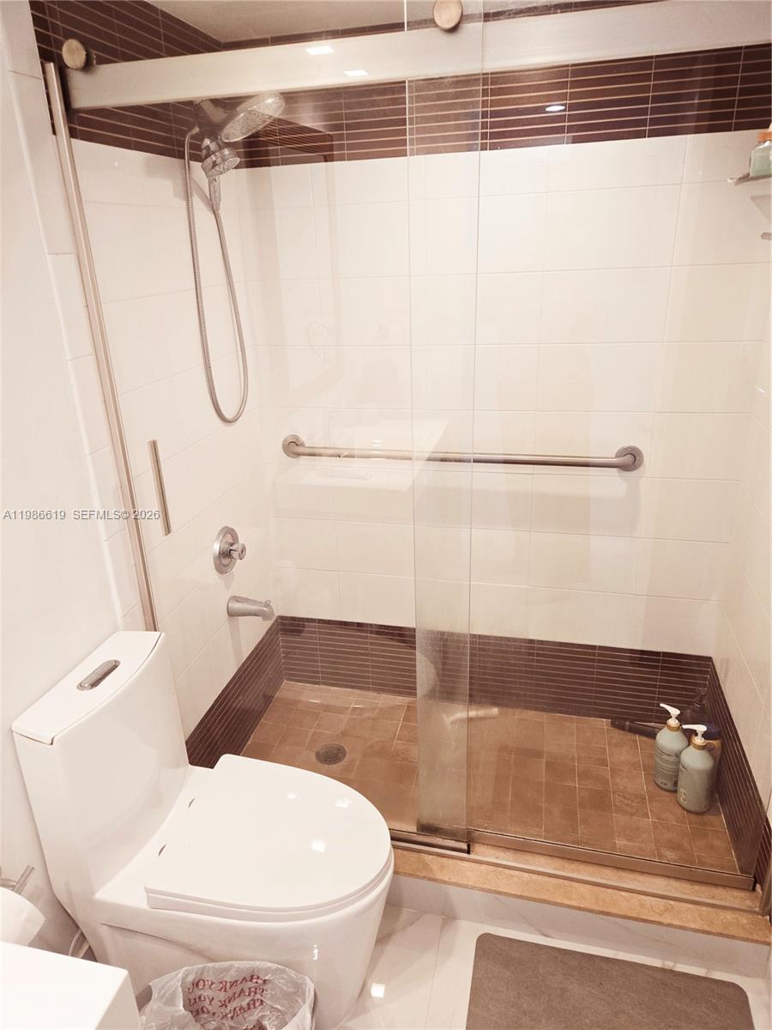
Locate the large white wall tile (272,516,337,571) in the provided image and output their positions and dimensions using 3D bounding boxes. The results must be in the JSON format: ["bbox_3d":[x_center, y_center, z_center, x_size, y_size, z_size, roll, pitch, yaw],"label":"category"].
[{"bbox_3d":[-0.284,0.103,2.425,0.239,0.197,0.011,3,22,14],"label":"large white wall tile"}]

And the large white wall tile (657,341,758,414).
[{"bbox_3d":[0.894,-0.381,1.908,0.253,0.198,0.012,3,22,14],"label":"large white wall tile"}]

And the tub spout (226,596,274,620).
[{"bbox_3d":[-0.417,0.295,2.147,0.147,0.073,0.058,3,22,14],"label":"tub spout"}]

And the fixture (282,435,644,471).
[{"bbox_3d":[0.201,-0.184,2.128,1.146,0.081,0.077,3,22,14],"label":"fixture"}]

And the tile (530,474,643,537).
[{"bbox_3d":[0.626,-0.029,2.122,0.331,0.198,0.012,3,22,14],"label":"tile"}]

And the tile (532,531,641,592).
[{"bbox_3d":[0.638,0.153,2.200,0.330,0.197,0.011,3,22,14],"label":"tile"}]

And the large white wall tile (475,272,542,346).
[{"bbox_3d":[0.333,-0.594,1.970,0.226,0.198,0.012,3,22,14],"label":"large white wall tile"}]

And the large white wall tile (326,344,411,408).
[{"bbox_3d":[-0.053,-0.433,2.149,0.280,0.197,0.011,3,22,14],"label":"large white wall tile"}]

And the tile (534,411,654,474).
[{"bbox_3d":[0.623,-0.213,2.057,0.330,0.194,0.011,3,22,14],"label":"tile"}]

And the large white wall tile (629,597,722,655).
[{"bbox_3d":[0.924,0.355,2.199,0.253,0.199,0.012,3,22,14],"label":"large white wall tile"}]

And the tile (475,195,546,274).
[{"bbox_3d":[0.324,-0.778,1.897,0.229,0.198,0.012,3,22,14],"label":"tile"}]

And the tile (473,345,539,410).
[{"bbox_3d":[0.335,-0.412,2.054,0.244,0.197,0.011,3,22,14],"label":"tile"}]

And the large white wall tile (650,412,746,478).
[{"bbox_3d":[0.902,-0.197,1.981,0.253,0.198,0.012,3,22,14],"label":"large white wall tile"}]

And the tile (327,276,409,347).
[{"bbox_3d":[-0.060,-0.617,2.077,0.280,0.196,0.011,3,22,14],"label":"tile"}]

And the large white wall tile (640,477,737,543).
[{"bbox_3d":[0.909,-0.013,2.053,0.253,0.198,0.012,3,22,14],"label":"large white wall tile"}]

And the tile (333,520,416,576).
[{"bbox_3d":[-0.022,0.120,2.353,0.303,0.198,0.012,3,22,14],"label":"tile"}]

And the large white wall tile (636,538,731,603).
[{"bbox_3d":[0.920,0.168,2.131,0.247,0.197,0.011,3,22,14],"label":"large white wall tile"}]

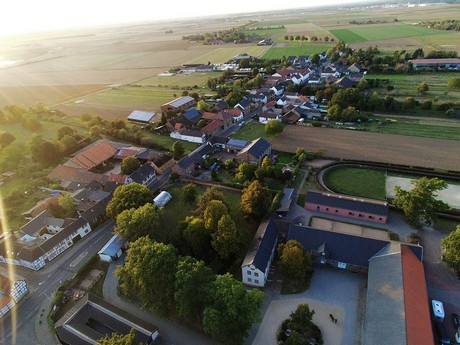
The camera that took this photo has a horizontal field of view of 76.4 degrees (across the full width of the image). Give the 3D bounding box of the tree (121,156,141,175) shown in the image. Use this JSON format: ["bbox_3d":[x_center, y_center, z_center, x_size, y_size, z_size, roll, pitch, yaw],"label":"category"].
[{"bbox_3d":[-55.985,-3.904,164.268,10.600,10.200,10.600,-5,28,0],"label":"tree"}]

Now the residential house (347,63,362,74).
[{"bbox_3d":[145.386,-120.939,339.273,11.500,9.000,11.000,18,36,36],"label":"residential house"}]

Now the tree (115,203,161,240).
[{"bbox_3d":[-33.456,18.968,107.356,16.500,15.000,16.500,-5,29,0],"label":"tree"}]

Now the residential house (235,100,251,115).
[{"bbox_3d":[11.214,-55.844,250.904,9.260,8.630,11.710,13,33,31],"label":"residential house"}]

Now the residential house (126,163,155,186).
[{"bbox_3d":[-43.834,1.760,143.732,8.500,8.500,13.500,9,31,23],"label":"residential house"}]

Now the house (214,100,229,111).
[{"bbox_3d":[-6.964,-57.444,248.929,9.500,7.500,8.500,9,32,24],"label":"house"}]

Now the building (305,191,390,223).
[{"bbox_3d":[44.052,12.228,111.631,28.500,4.500,8.600,8,31,23],"label":"building"}]

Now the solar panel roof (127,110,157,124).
[{"bbox_3d":[-70.403,-43.916,233.558,24.000,5.700,8.800,14,34,30],"label":"solar panel roof"}]

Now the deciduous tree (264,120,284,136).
[{"bbox_3d":[27.968,-27.121,183.941,12.400,10.100,12.400,-5,28,0],"label":"deciduous tree"}]

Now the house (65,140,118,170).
[{"bbox_3d":[-81.069,-7.462,168.586,14.000,10.000,30.000,6,31,19],"label":"house"}]

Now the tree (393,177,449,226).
[{"bbox_3d":[65.548,11.146,101.376,16.300,18.000,16.300,-5,29,0],"label":"tree"}]

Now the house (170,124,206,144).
[{"bbox_3d":[-26.270,-24.746,188.462,26.000,6.000,7.500,12,33,28],"label":"house"}]

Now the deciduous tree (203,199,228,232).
[{"bbox_3d":[-4.452,17.238,100.715,8.000,16.500,8.000,-5,28,0],"label":"deciduous tree"}]

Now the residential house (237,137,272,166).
[{"bbox_3d":[14.588,-12.430,169.494,13.670,9.010,19.230,10,32,26],"label":"residential house"}]

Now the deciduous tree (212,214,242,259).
[{"bbox_3d":[-0.643,21.180,91.927,9.200,17.400,9.200,-5,28,0],"label":"deciduous tree"}]

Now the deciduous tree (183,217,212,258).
[{"bbox_3d":[-10.404,21.686,92.836,8.400,17.100,8.400,-5,28,0],"label":"deciduous tree"}]

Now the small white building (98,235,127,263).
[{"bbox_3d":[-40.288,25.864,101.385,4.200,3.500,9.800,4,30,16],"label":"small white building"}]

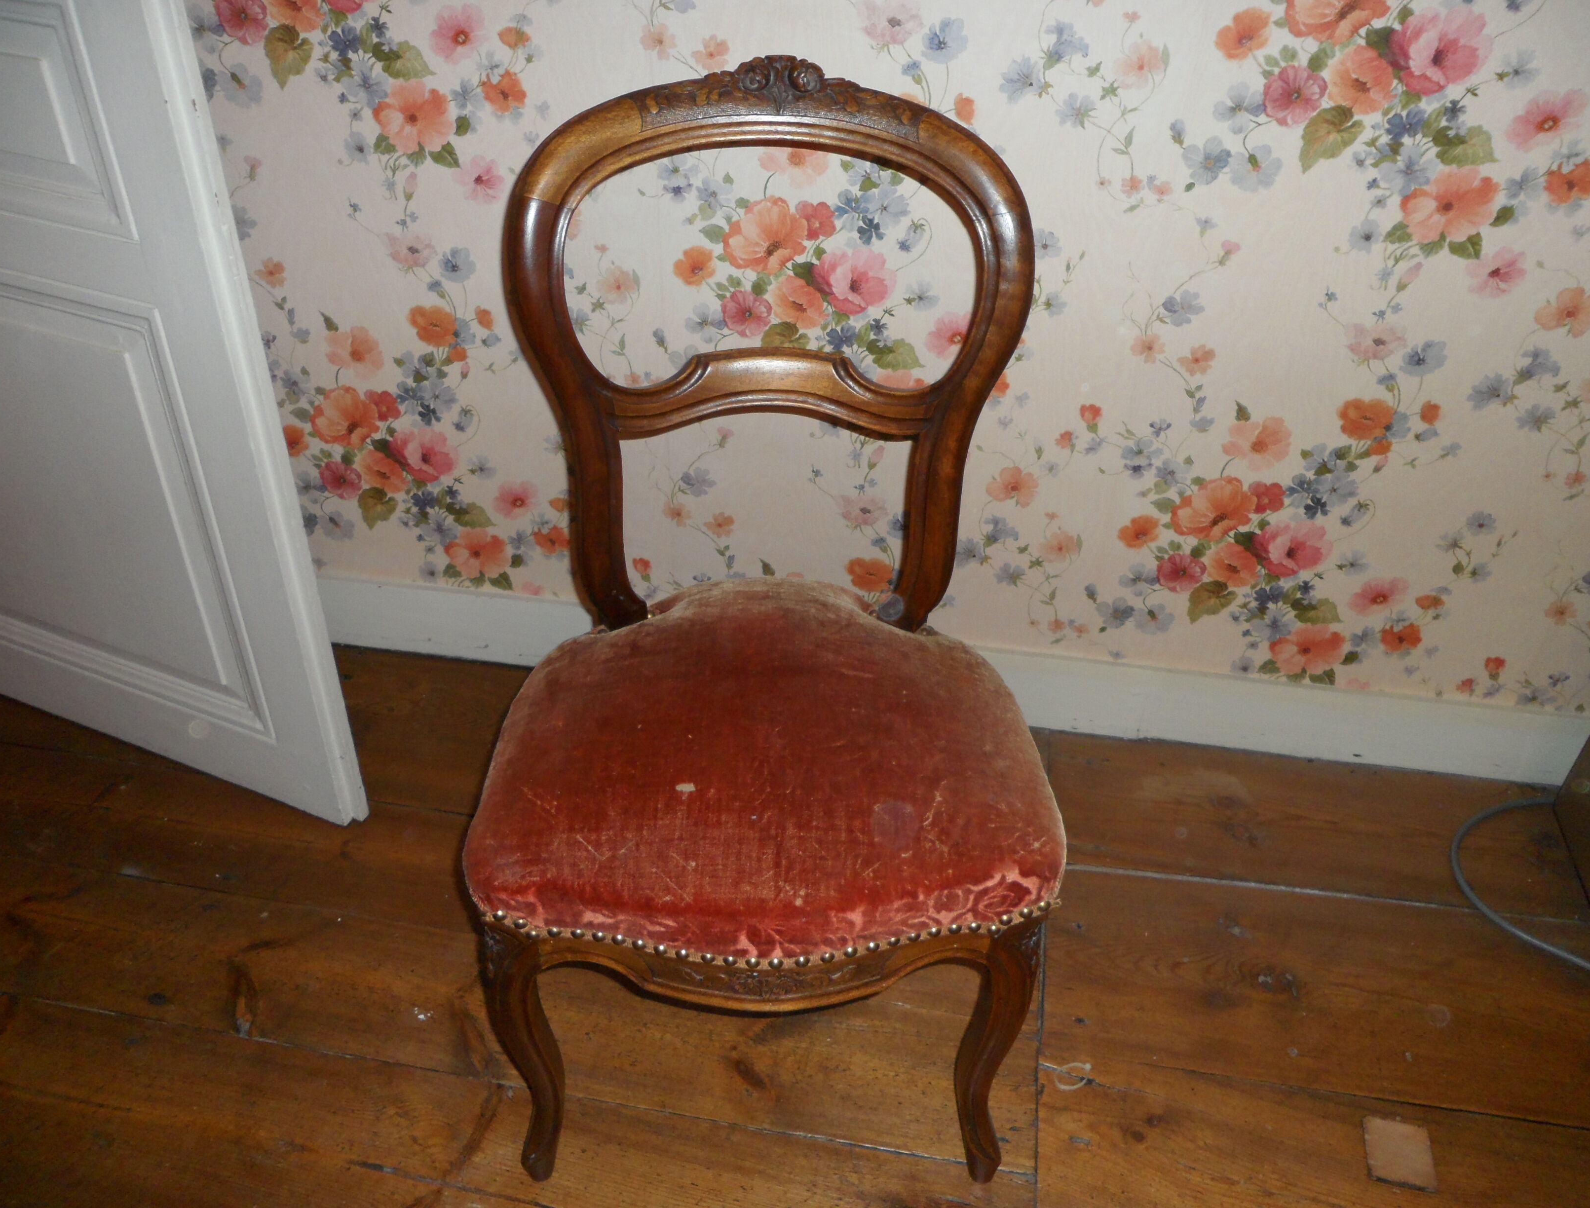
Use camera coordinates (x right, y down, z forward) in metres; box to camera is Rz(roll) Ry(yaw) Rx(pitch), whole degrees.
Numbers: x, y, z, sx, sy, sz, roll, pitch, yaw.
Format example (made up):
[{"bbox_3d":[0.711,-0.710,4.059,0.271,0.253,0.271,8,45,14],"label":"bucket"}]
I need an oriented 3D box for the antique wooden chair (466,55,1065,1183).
[{"bbox_3d":[-0.021,0.065,1.040,0.456,0.870,0.525,1,35,-1],"label":"antique wooden chair"}]

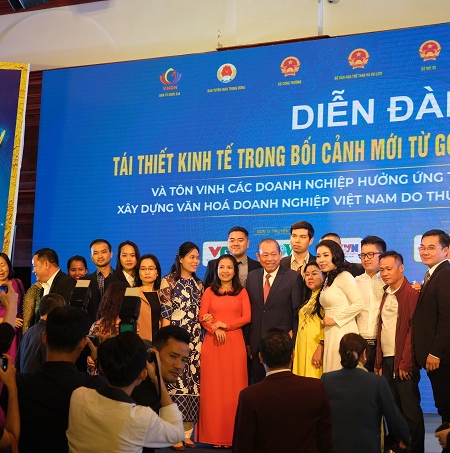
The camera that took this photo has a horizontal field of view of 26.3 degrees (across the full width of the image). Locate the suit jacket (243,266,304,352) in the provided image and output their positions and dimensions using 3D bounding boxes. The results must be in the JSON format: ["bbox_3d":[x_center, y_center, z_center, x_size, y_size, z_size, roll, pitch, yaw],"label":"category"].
[{"bbox_3d":[0.395,0.685,7.850,0.520,0.730,0.300,-1,-8,17],"label":"suit jacket"}]

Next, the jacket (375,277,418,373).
[{"bbox_3d":[1.290,0.725,7.200,0.280,0.710,0.430,9,-10,-44],"label":"jacket"}]

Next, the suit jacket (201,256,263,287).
[{"bbox_3d":[0.099,0.612,8.300,0.520,0.740,0.300,2,-7,0],"label":"suit jacket"}]

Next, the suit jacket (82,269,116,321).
[{"bbox_3d":[-1.117,0.724,8.500,0.500,0.740,0.300,3,-8,-12],"label":"suit jacket"}]

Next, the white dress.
[{"bbox_3d":[0.907,0.935,7.500,0.400,1.200,0.440,7,-9,-34],"label":"white dress"}]

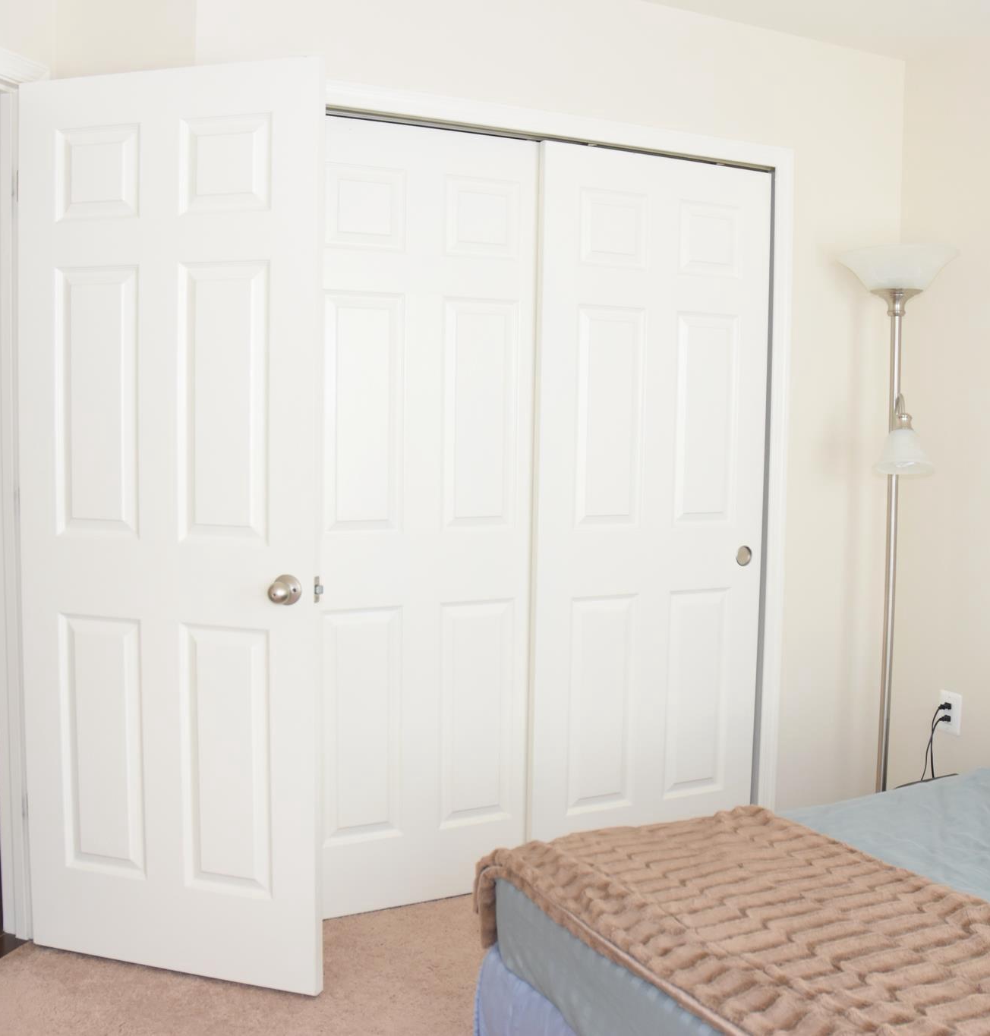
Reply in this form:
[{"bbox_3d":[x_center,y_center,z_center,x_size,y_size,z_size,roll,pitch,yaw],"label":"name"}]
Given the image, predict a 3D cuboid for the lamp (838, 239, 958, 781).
[{"bbox_3d":[1.134,0.142,3.347,0.318,1.800,0.350,1,4,4],"label":"lamp"}]

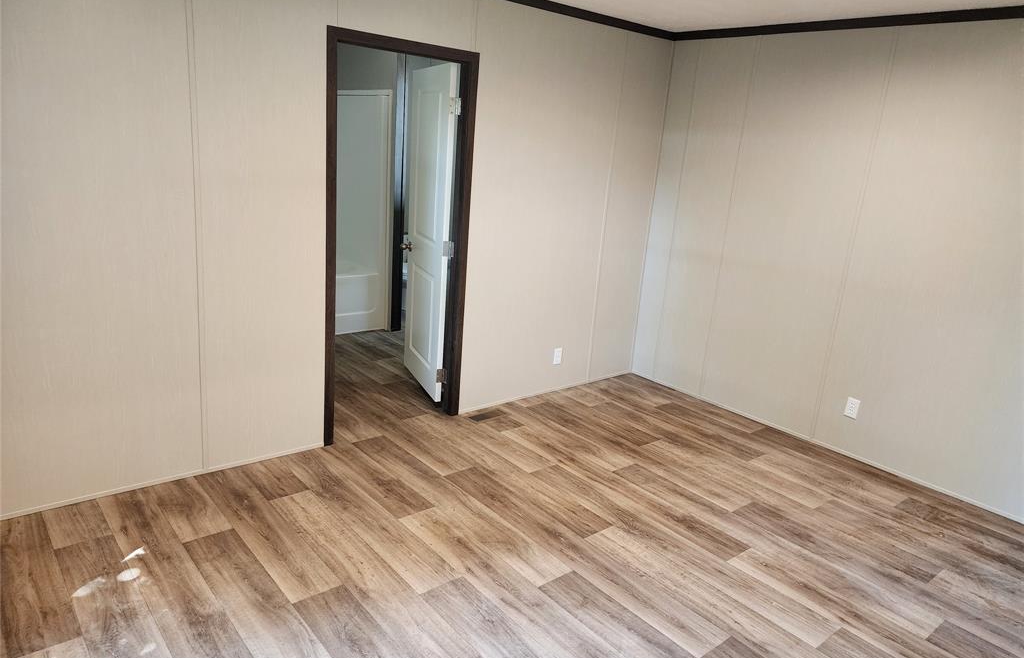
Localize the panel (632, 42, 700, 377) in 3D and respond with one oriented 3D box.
[{"bbox_3d":[1.095,-0.785,4.874,0.025,2.380,0.204,-8,19,-39],"label":"panel"}]

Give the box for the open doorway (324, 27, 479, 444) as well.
[{"bbox_3d":[-0.621,-0.442,3.709,0.881,2.098,0.130,-8,19,-39],"label":"open doorway"}]

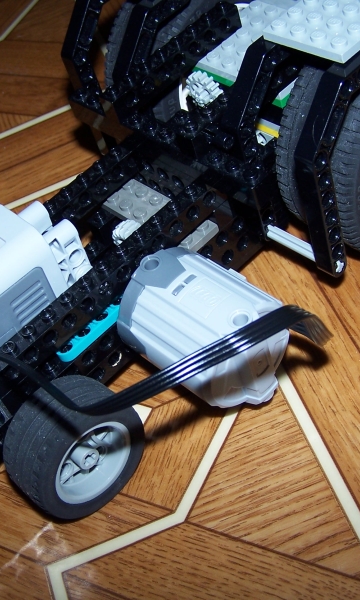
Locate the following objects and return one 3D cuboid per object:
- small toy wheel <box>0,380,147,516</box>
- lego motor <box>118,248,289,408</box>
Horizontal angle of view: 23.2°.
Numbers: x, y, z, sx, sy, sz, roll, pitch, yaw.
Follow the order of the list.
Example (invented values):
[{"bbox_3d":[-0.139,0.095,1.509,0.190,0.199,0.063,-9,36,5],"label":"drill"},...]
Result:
[{"bbox_3d":[-0.034,0.048,0.288,0.022,0.043,0.043,31,67,36],"label":"small toy wheel"},{"bbox_3d":[0.009,0.011,0.280,0.048,0.040,0.040,31,64,36],"label":"lego motor"}]

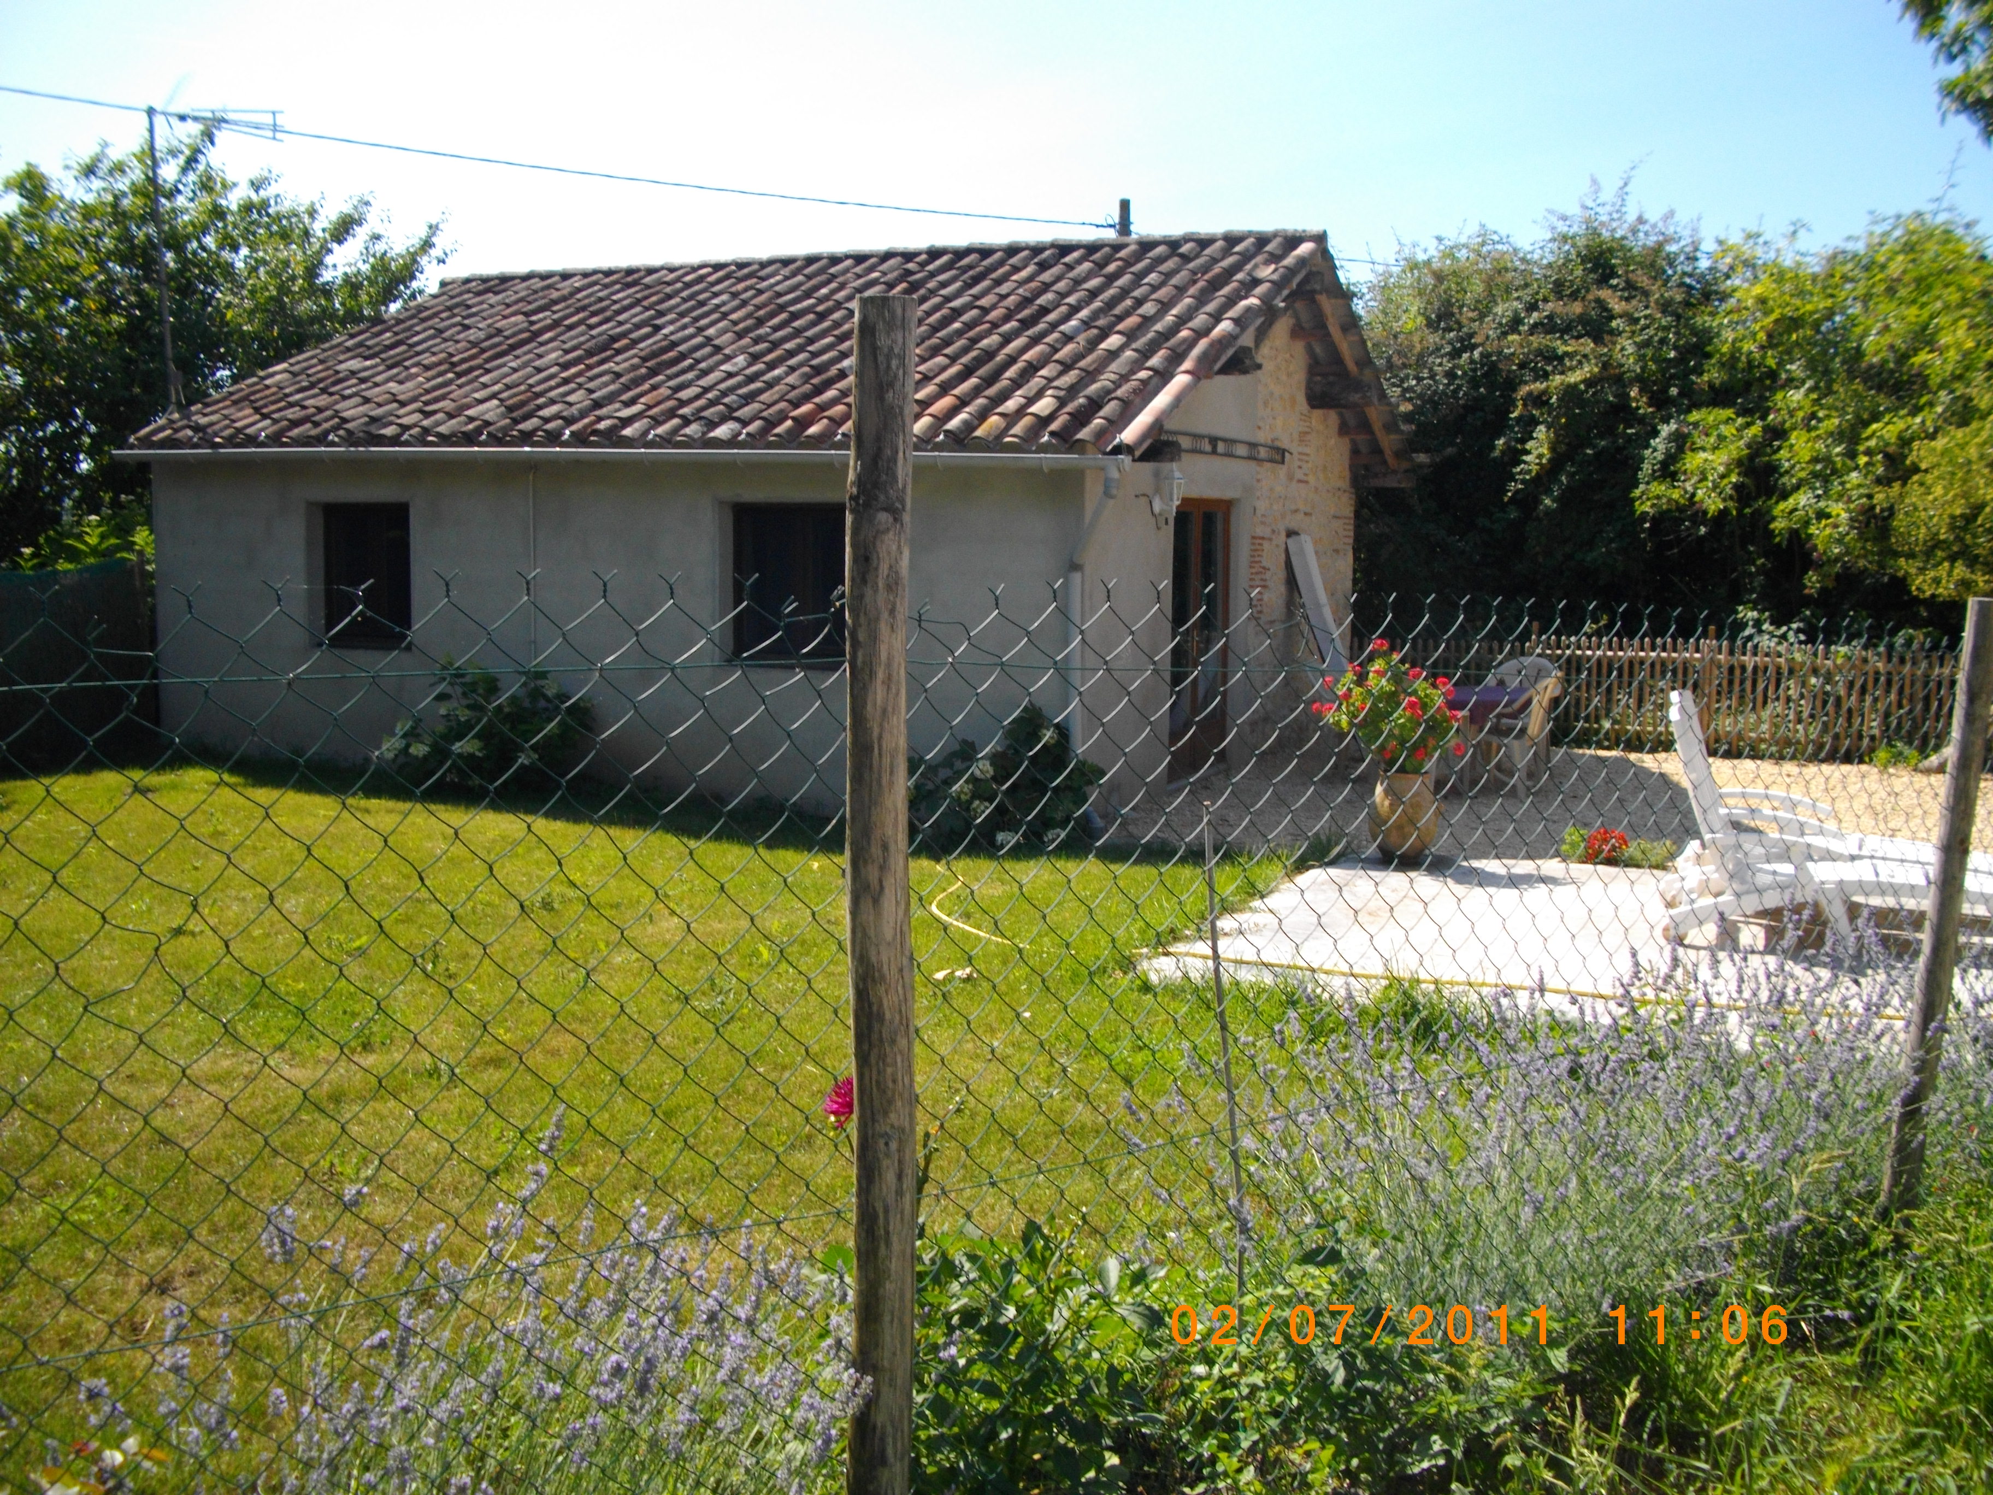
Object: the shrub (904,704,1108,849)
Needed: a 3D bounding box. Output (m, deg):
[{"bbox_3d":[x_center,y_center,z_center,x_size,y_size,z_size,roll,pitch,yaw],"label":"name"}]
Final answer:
[{"bbox_3d":[0.033,0.183,10.771,1.200,0.860,0.900,3,7,22],"label":"shrub"}]

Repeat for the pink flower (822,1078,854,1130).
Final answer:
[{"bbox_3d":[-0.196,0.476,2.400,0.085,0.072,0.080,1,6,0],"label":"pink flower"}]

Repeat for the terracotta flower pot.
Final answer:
[{"bbox_3d":[2.289,0.339,10.089,0.390,0.530,0.390,1,6,0],"label":"terracotta flower pot"}]

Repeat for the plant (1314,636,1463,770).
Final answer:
[{"bbox_3d":[2.198,-0.249,10.020,0.820,0.750,0.800,1,6,0],"label":"plant"}]

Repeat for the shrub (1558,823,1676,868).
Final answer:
[{"bbox_3d":[3.410,0.512,9.989,0.660,0.260,0.360,1,6,0],"label":"shrub"}]

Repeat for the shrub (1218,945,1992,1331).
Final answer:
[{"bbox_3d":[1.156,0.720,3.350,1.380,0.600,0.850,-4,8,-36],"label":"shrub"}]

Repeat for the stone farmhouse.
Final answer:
[{"bbox_3d":[-1.336,-2.073,15.225,8.250,4.140,7.500,3,7,22],"label":"stone farmhouse"}]

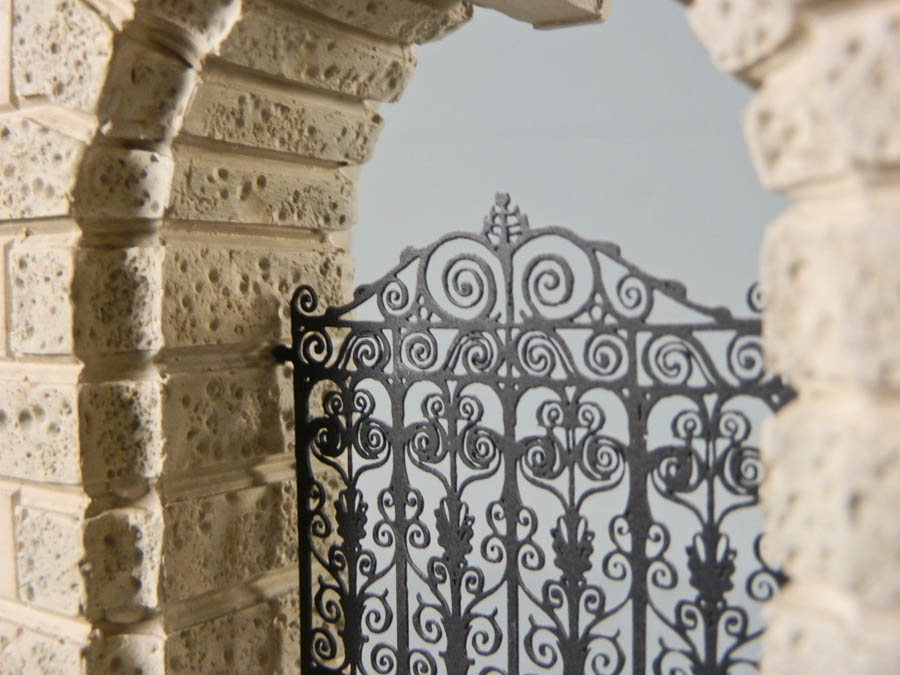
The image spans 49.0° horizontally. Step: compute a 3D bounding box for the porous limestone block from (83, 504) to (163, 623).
[{"bbox_3d":[-0.094,0.065,0.282,0.018,0.031,0.018,1,3,35],"label":"porous limestone block"}]

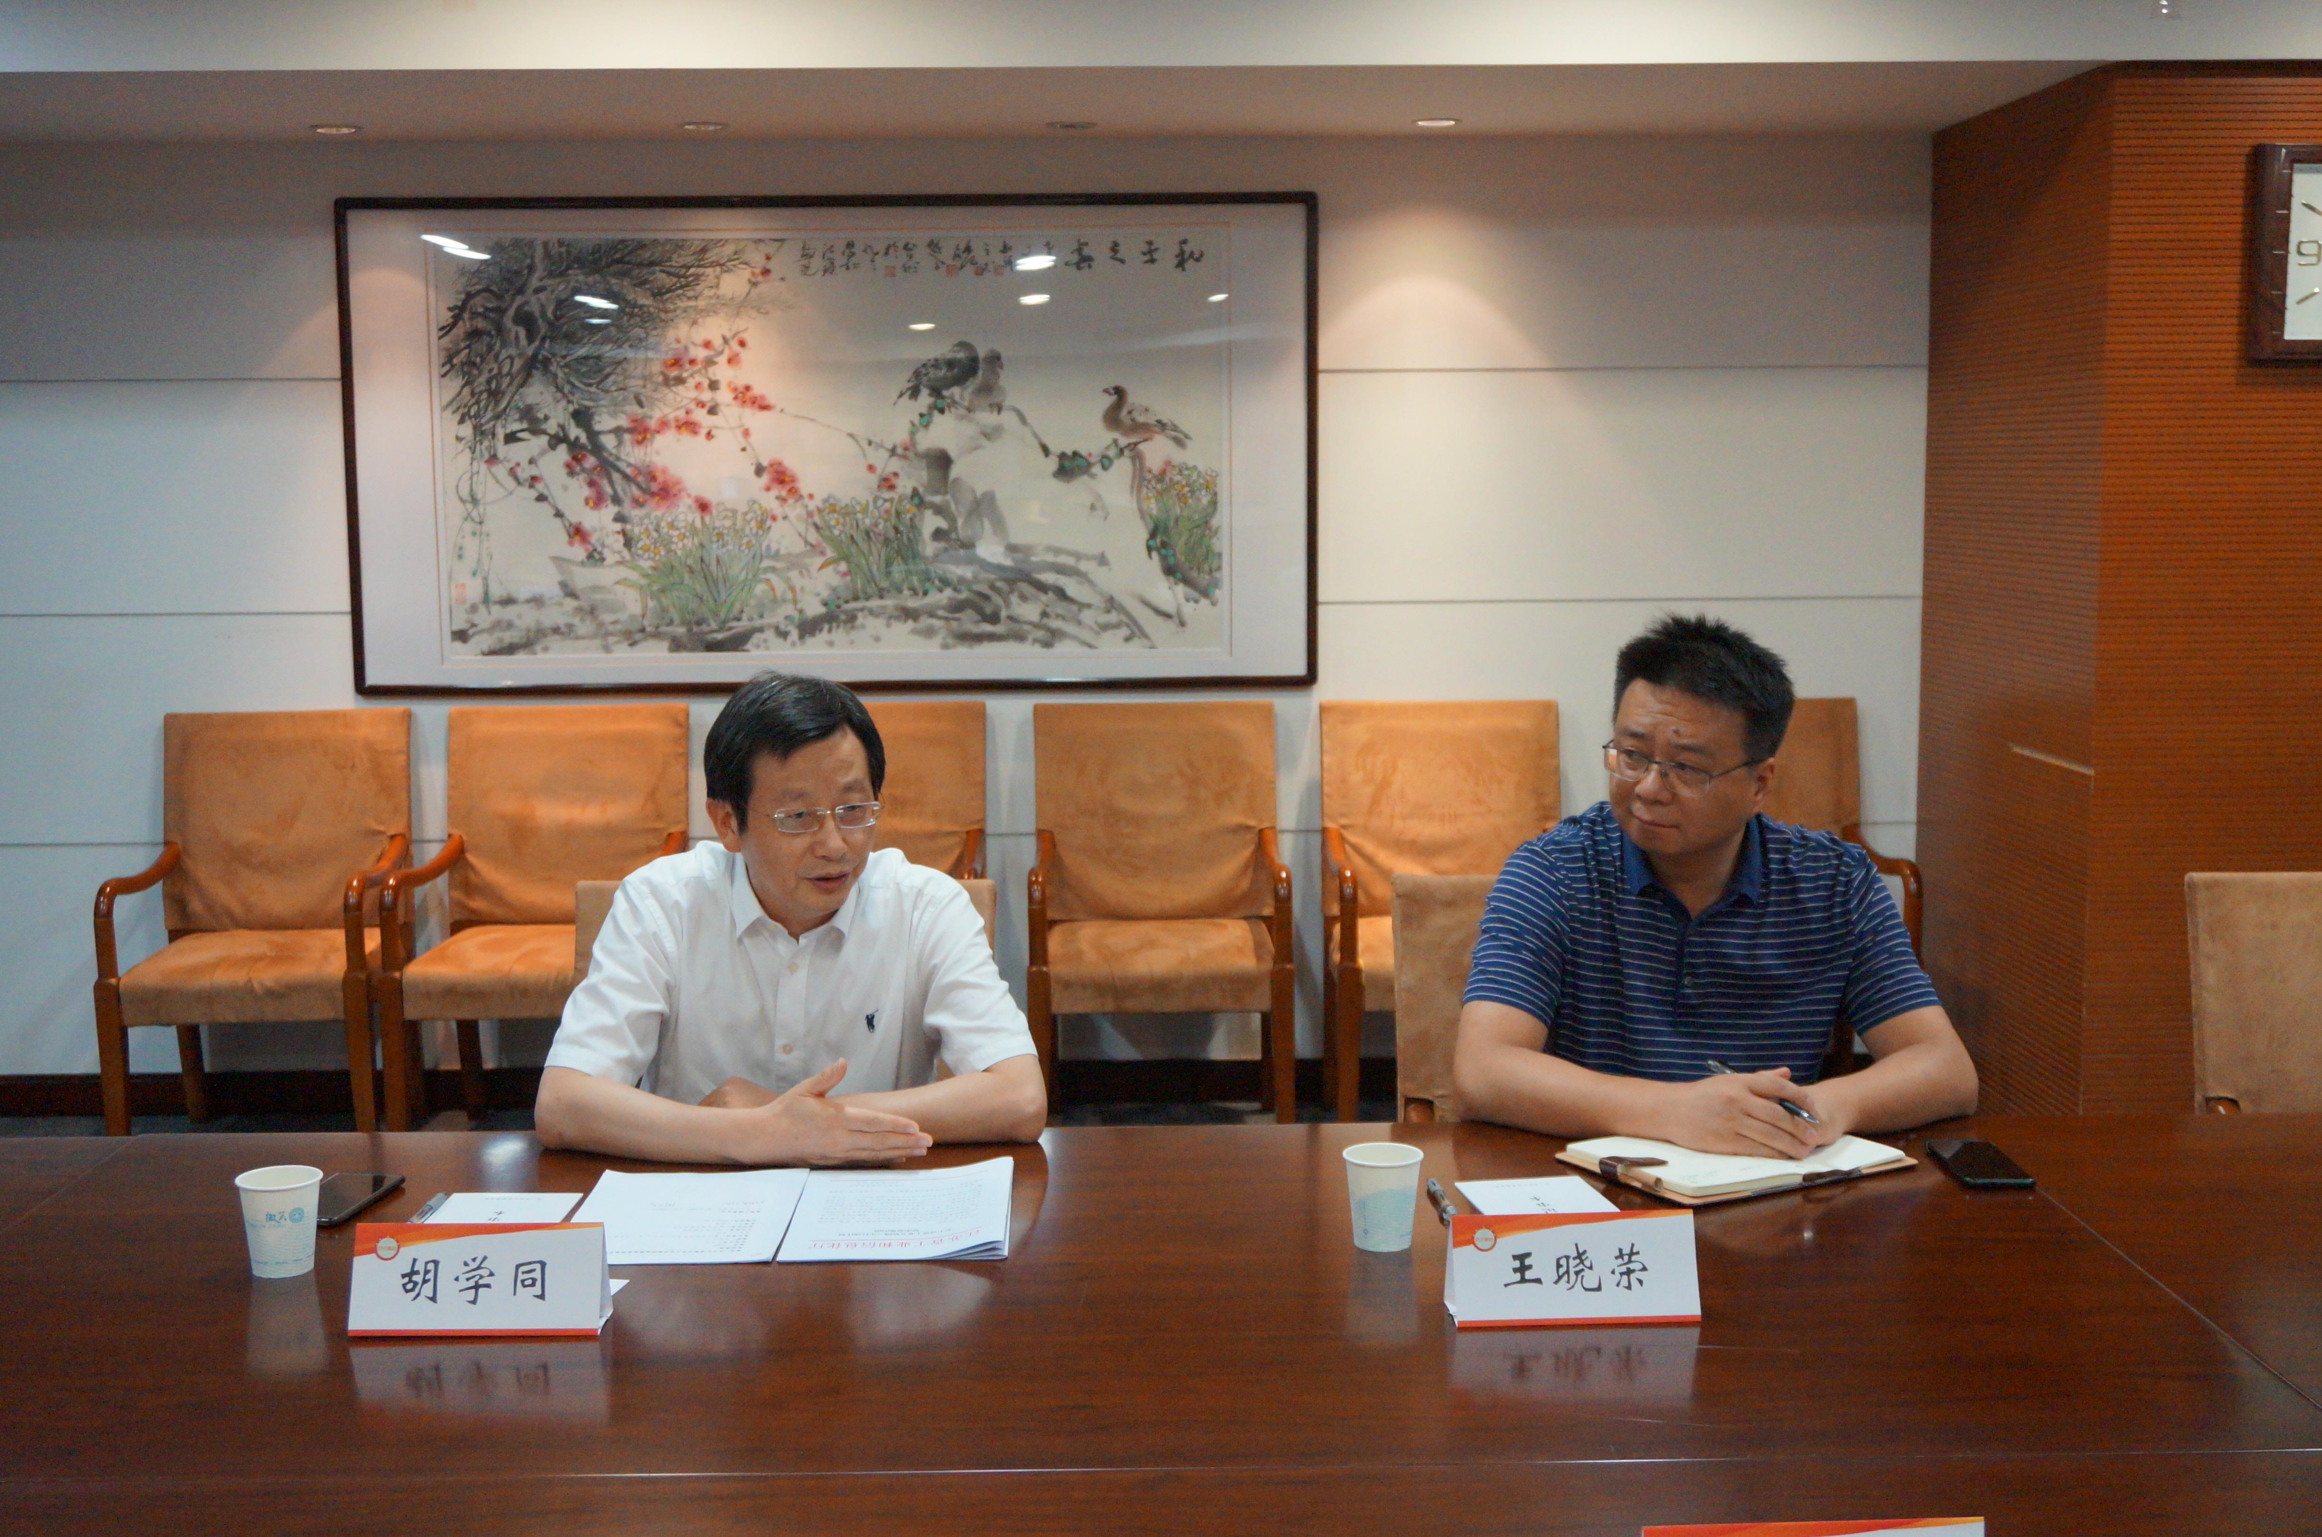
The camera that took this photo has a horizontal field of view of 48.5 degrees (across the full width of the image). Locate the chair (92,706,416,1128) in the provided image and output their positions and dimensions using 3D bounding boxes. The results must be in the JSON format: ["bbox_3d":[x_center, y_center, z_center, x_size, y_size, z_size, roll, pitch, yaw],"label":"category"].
[{"bbox_3d":[-1.927,0.373,5.575,0.565,0.952,0.600,-1,7,-5],"label":"chair"}]

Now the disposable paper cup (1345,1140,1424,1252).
[{"bbox_3d":[0.202,0.389,2.327,0.075,0.087,0.075,0,7,0],"label":"disposable paper cup"}]

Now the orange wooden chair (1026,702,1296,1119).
[{"bbox_3d":[-0.005,0.355,5.619,0.565,0.952,0.600,-1,7,-1],"label":"orange wooden chair"}]

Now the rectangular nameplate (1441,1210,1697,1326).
[{"bbox_3d":[0.342,0.411,2.142,0.203,0.082,0.070,-1,7,-4],"label":"rectangular nameplate"}]

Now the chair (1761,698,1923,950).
[{"bbox_3d":[1.306,0.343,5.648,0.565,0.952,0.600,0,7,2],"label":"chair"}]

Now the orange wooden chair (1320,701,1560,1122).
[{"bbox_3d":[0.640,0.339,5.613,0.575,0.945,0.610,-1,7,-1],"label":"orange wooden chair"}]

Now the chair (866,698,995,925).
[{"bbox_3d":[-0.659,0.349,5.598,0.575,0.945,0.610,-1,7,-1],"label":"chair"}]

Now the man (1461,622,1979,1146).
[{"bbox_3d":[0.617,0.474,2.950,0.580,1.280,0.760,0,7,3],"label":"man"}]

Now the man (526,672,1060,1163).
[{"bbox_3d":[-0.395,0.522,2.860,0.550,1.255,0.700,-1,7,-7],"label":"man"}]

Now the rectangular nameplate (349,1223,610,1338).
[{"bbox_3d":[-0.576,0.429,2.185,0.210,0.087,0.067,0,7,0],"label":"rectangular nameplate"}]

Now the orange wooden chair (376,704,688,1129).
[{"bbox_3d":[-1.329,0.353,5.590,0.575,0.945,0.610,-1,7,-3],"label":"orange wooden chair"}]

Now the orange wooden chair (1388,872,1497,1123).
[{"bbox_3d":[0.576,0.639,3.117,0.565,0.952,0.600,-1,7,-1],"label":"orange wooden chair"}]

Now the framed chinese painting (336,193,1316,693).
[{"bbox_3d":[-0.741,-0.730,5.829,2.180,1.102,0.040,-1,7,-1],"label":"framed chinese painting"}]

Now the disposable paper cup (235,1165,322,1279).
[{"bbox_3d":[-0.779,0.402,2.276,0.075,0.087,0.075,-1,7,-1],"label":"disposable paper cup"}]

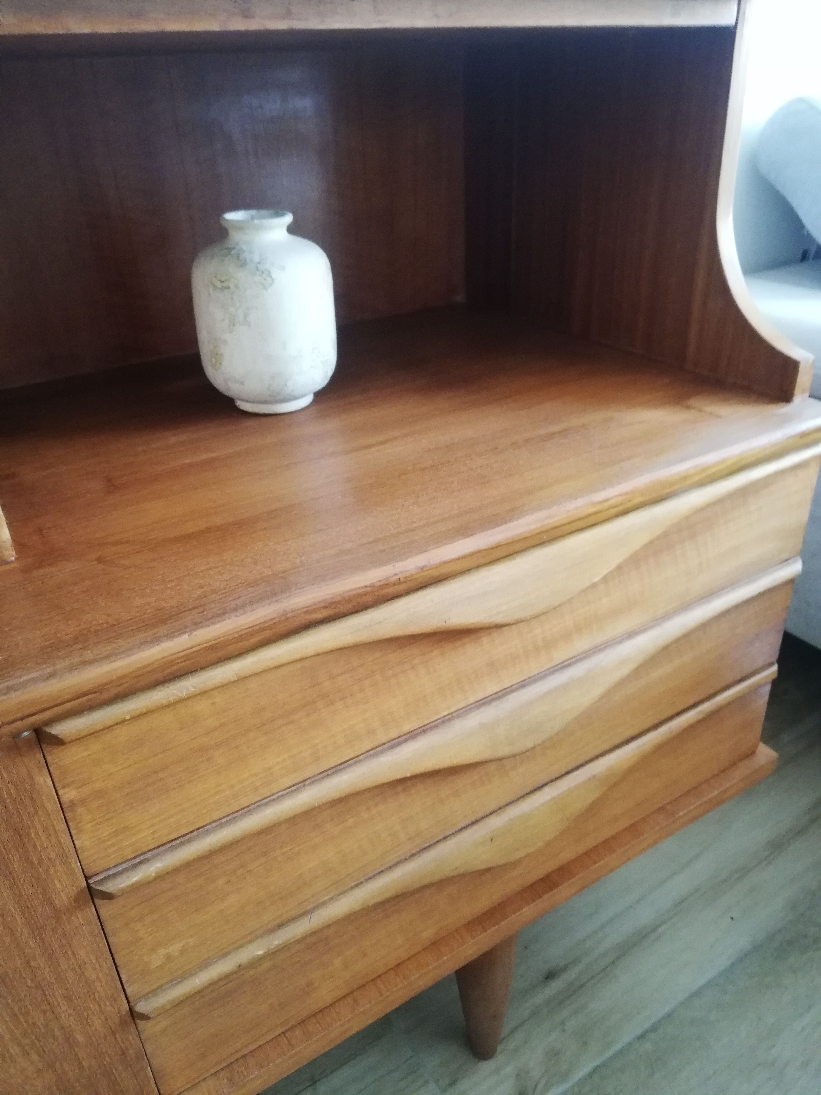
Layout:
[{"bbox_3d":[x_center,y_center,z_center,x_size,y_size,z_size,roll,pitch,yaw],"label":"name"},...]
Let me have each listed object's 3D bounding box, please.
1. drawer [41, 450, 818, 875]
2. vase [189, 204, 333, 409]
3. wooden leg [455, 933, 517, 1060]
[{"bbox_3d":[0.074,0.043,0.502,0.550,0.098,0.035,-19,33,-27],"label":"drawer"},{"bbox_3d":[-0.101,-0.164,0.575,0.098,0.128,0.098,-19,33,-26],"label":"vase"},{"bbox_3d":[0.060,0.342,0.661,0.059,0.216,0.059,-2,29,1],"label":"wooden leg"}]

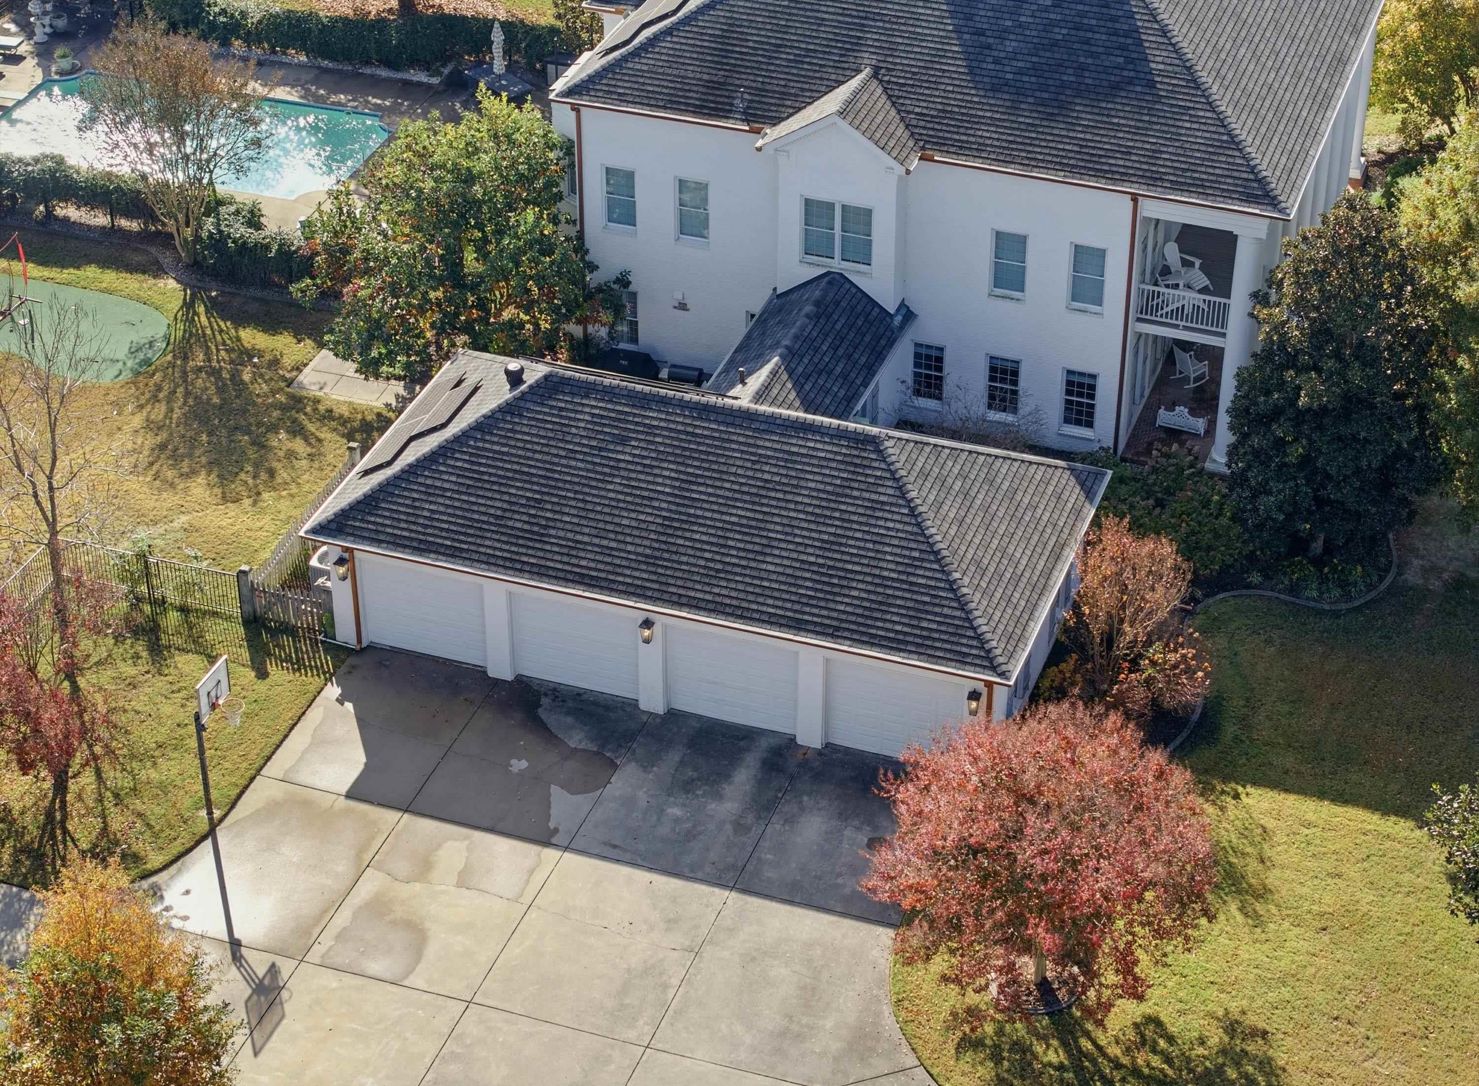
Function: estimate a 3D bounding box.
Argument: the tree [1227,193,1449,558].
[{"bbox_3d":[13.513,-3.710,67.627,4.900,9.400,4.800,0,34,0],"label":"tree"}]

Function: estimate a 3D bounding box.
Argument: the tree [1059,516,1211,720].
[{"bbox_3d":[8.352,1.662,64.040,3.100,4.600,2.800,0,34,0],"label":"tree"}]

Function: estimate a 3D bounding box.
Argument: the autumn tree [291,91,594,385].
[{"bbox_3d":[-7.378,-8.063,76.368,7.800,7.000,7.200,0,34,0],"label":"autumn tree"}]

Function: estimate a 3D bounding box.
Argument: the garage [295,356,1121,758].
[{"bbox_3d":[-0.584,-0.661,66.546,16.100,5.720,8.420,11,36,17],"label":"garage"}]

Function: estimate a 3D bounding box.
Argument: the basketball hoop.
[{"bbox_3d":[-10.265,3.464,60.627,0.570,0.470,0.490,11,36,17],"label":"basketball hoop"}]

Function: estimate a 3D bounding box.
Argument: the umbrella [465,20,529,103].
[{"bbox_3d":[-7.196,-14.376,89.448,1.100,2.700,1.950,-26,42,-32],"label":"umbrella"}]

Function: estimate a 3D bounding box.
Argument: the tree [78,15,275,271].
[{"bbox_3d":[-14.916,-10.598,80.171,4.950,7.000,4.800,0,34,0],"label":"tree"}]

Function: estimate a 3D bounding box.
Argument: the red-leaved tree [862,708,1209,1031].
[{"bbox_3d":[5.671,5.979,56.378,6.700,6.100,6.600,0,34,0],"label":"red-leaved tree"}]

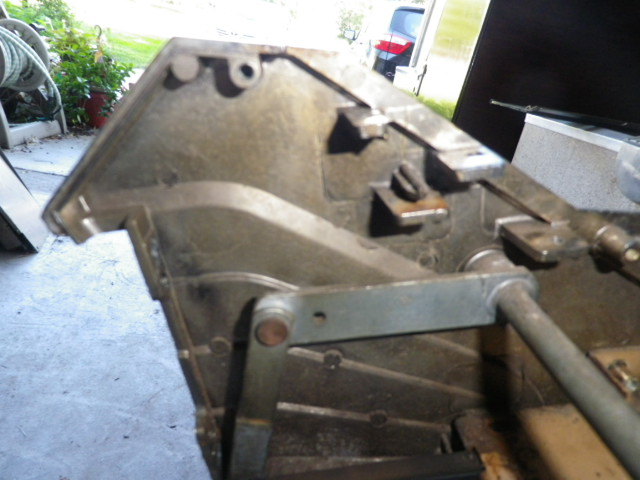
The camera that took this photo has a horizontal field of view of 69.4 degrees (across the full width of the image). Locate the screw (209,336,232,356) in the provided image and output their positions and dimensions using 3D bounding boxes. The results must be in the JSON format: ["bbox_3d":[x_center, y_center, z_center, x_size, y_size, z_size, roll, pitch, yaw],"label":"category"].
[{"bbox_3d":[-0.102,0.110,0.467,0.020,0.020,0.007,-9,19,1],"label":"screw"}]

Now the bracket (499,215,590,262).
[{"bbox_3d":[0.192,-0.003,0.402,0.038,0.013,0.076,-9,19,1],"label":"bracket"}]

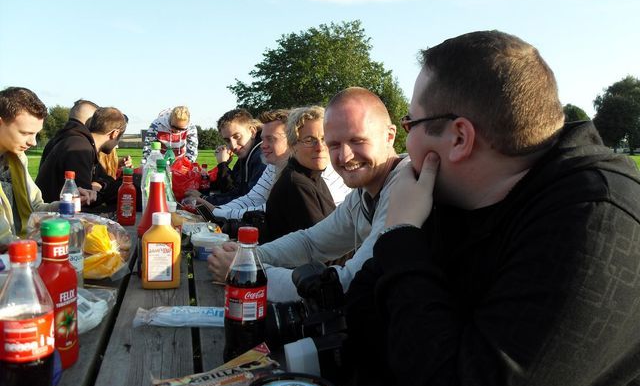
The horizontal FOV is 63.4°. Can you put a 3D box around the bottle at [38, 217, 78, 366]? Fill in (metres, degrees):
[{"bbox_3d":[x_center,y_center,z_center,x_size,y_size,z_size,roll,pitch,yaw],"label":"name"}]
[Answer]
[{"bbox_3d":[-0.433,0.164,0.860,0.052,0.234,0.069,5,8,32],"label":"bottle"}]

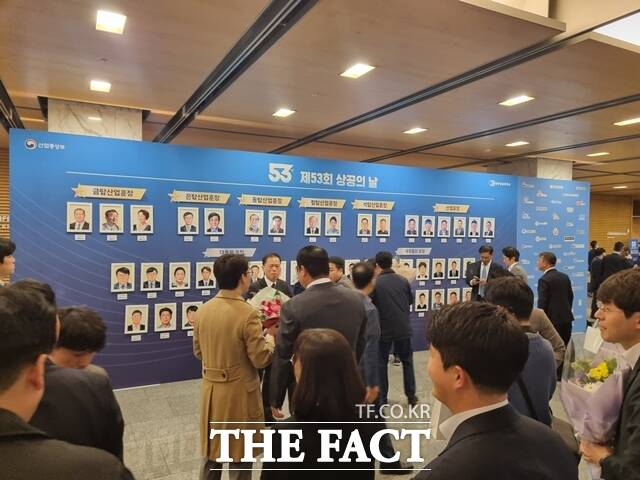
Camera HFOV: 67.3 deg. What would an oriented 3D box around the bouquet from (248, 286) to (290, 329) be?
[{"bbox_3d":[-0.382,0.528,3.600,0.350,0.380,0.240,1,1,-6],"label":"bouquet"}]

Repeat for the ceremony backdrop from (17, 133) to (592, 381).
[{"bbox_3d":[0.982,0.320,7.483,9.804,2.973,0.140,0,1,-27],"label":"ceremony backdrop"}]

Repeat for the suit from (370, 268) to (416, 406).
[{"bbox_3d":[0.805,1.053,5.300,0.480,1.480,0.340,1,1,-12],"label":"suit"}]

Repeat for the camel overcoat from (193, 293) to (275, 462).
[{"bbox_3d":[-0.535,0.815,2.980,0.490,1.030,0.370,1,1,36],"label":"camel overcoat"}]

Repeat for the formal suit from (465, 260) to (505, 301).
[{"bbox_3d":[2.230,1.051,6.508,0.560,1.460,0.360,1,1,20],"label":"formal suit"}]

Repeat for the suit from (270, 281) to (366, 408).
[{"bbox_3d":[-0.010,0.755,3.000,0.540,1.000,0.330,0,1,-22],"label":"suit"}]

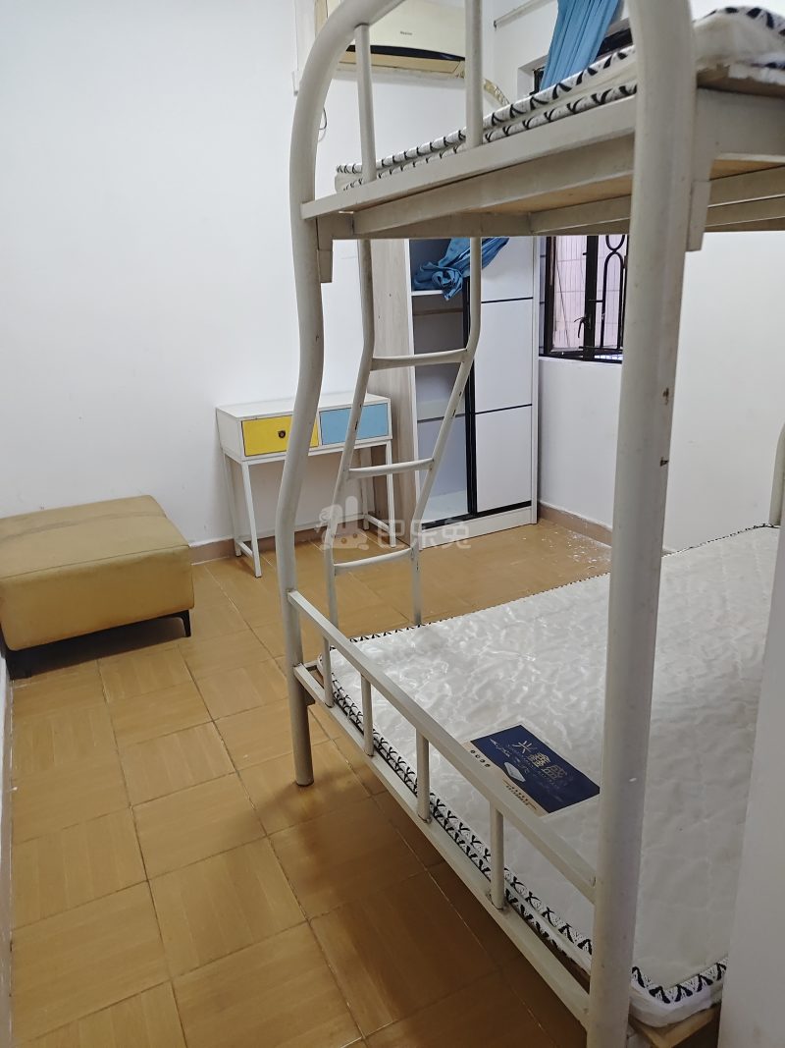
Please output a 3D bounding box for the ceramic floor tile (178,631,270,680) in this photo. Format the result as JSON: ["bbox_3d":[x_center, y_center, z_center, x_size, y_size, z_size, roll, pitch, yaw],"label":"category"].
[{"bbox_3d":[-0.668,0.518,2.771,0.298,0.010,0.298,-11,20,-25],"label":"ceramic floor tile"}]

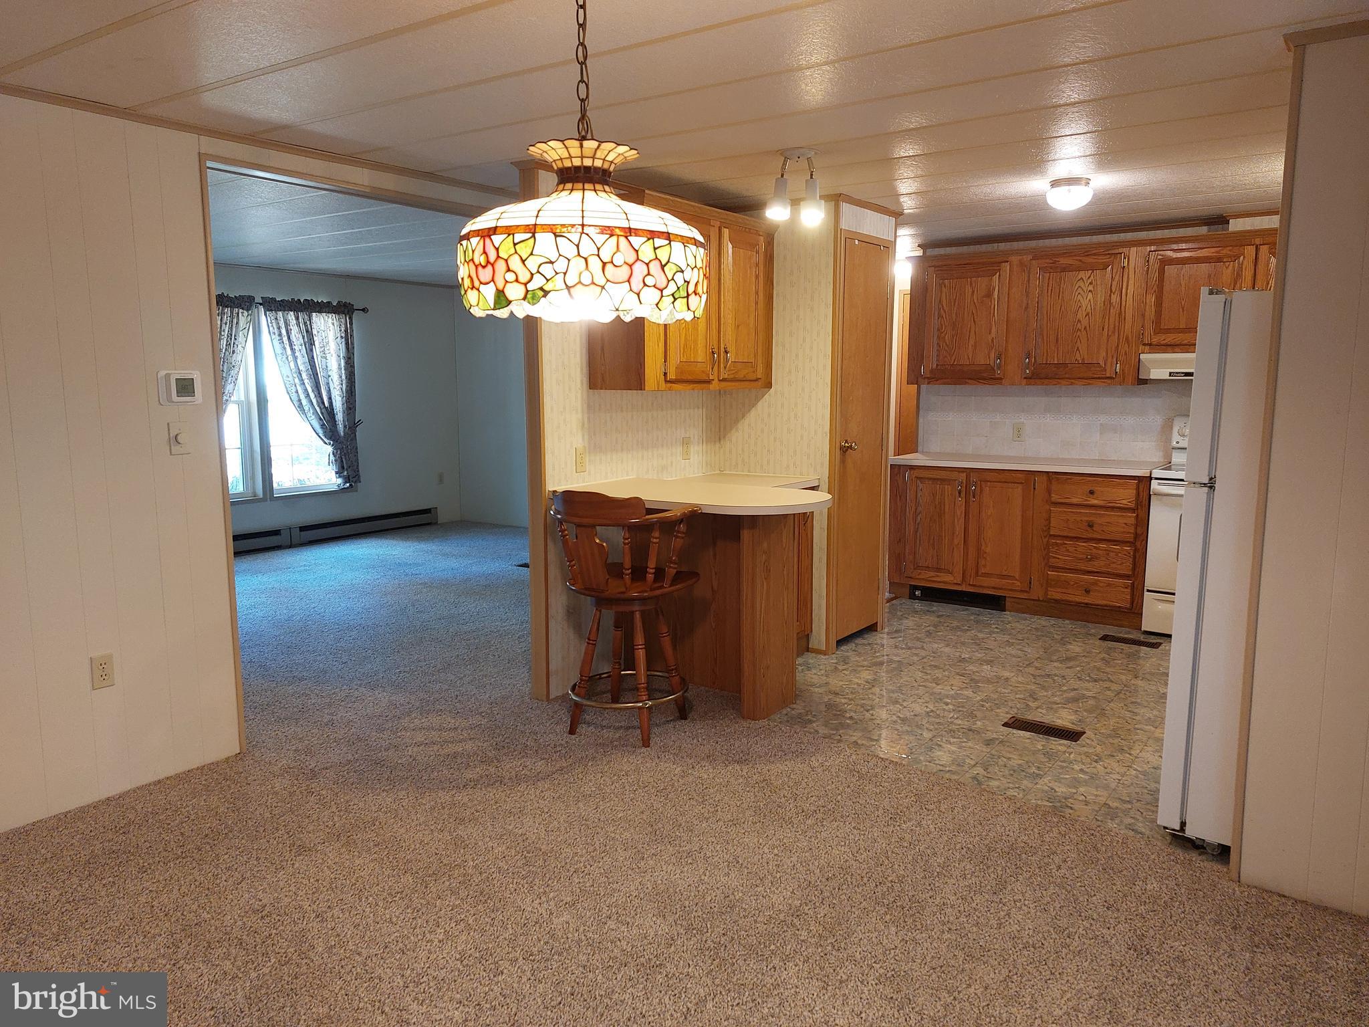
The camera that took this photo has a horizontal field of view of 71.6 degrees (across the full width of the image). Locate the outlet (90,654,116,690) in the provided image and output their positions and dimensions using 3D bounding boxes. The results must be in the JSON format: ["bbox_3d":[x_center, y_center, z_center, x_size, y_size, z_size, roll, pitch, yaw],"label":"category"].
[{"bbox_3d":[-1.996,0.538,3.255,0.012,0.114,0.071,5,10,35],"label":"outlet"}]

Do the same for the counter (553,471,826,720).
[{"bbox_3d":[0.258,0.331,4.659,0.980,0.910,1.260,5,10,35],"label":"counter"}]

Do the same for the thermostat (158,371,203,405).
[{"bbox_3d":[-1.793,-0.447,3.396,0.030,0.118,0.143,5,10,35],"label":"thermostat"}]

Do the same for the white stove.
[{"bbox_3d":[3.056,0.087,5.306,0.760,1.190,0.680,5,10,35],"label":"white stove"}]

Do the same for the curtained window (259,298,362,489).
[{"bbox_3d":[-3.204,-1.013,8.230,0.120,1.660,0.971,5,10,35],"label":"curtained window"}]

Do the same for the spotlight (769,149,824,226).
[{"bbox_3d":[0.439,-1.280,3.741,0.220,0.290,0.160,0,8,0],"label":"spotlight"}]

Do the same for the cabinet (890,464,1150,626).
[{"bbox_3d":[2.130,0.151,6.011,1.524,0.879,0.600,5,10,35],"label":"cabinet"}]

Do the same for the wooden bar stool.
[{"bbox_3d":[-0.267,0.388,3.898,0.525,1.010,0.530,4,9,27],"label":"wooden bar stool"}]

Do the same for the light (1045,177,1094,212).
[{"bbox_3d":[1.743,-1.433,4.312,0.250,0.155,0.250,5,10,35],"label":"light"}]

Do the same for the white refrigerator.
[{"bbox_3d":[2.008,0.173,2.951,0.740,1.672,0.750,5,10,35],"label":"white refrigerator"}]

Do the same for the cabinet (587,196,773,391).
[{"bbox_3d":[0.017,-1.038,4.681,0.323,0.851,1.092,5,10,35],"label":"cabinet"}]

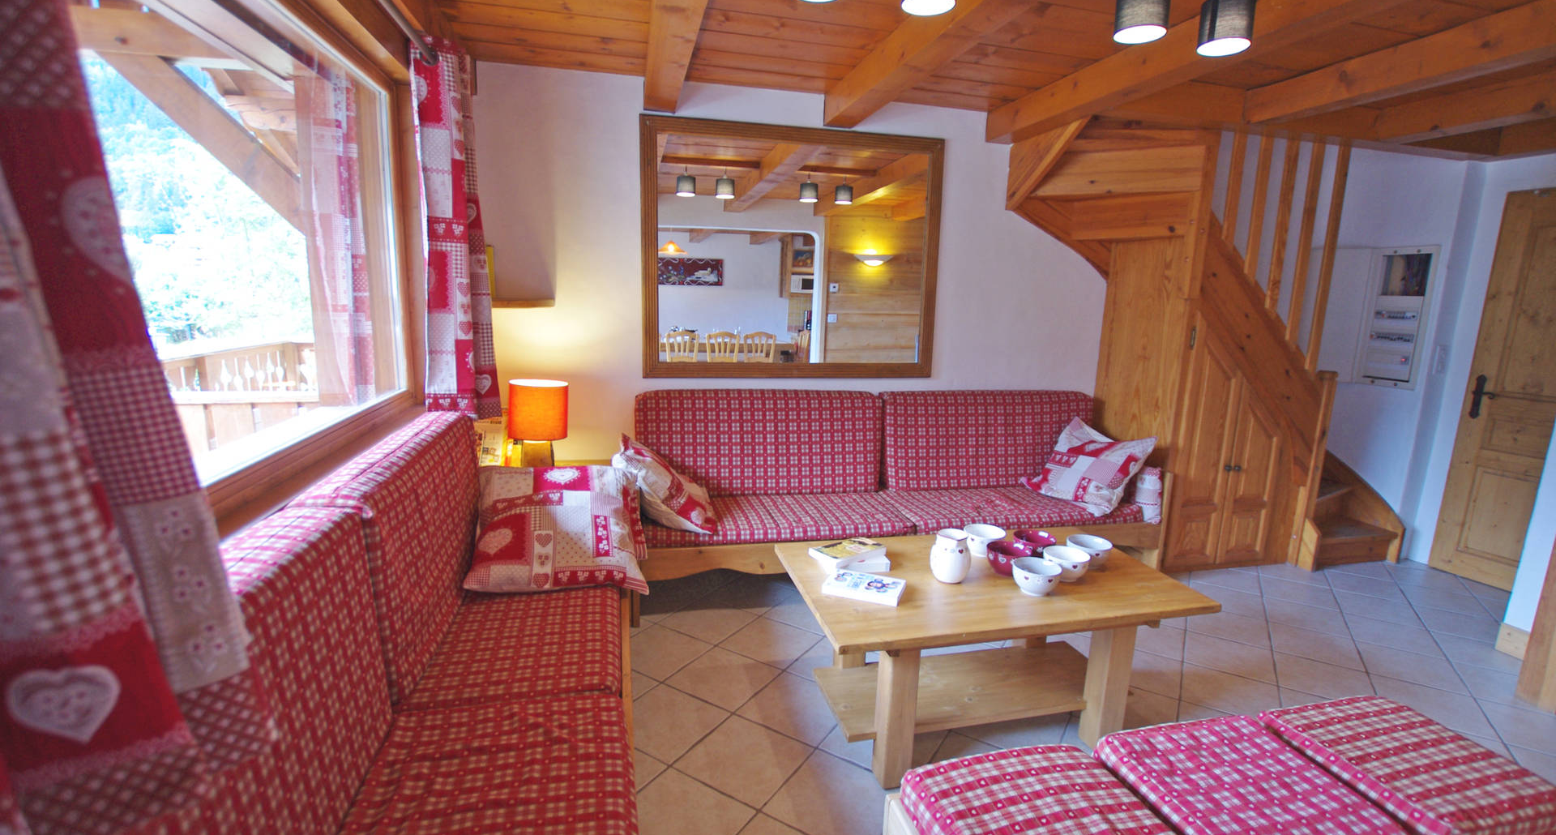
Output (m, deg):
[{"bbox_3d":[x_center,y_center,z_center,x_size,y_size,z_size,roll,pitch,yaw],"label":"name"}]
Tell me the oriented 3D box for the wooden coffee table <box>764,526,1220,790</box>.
[{"bbox_3d":[0.699,0.759,2.288,1.282,0.442,0.769,-1,10,-13],"label":"wooden coffee table"}]

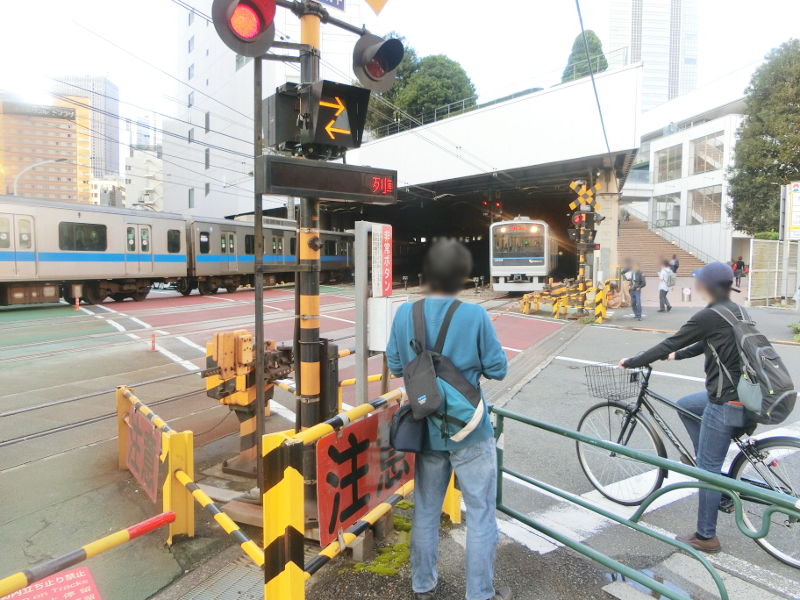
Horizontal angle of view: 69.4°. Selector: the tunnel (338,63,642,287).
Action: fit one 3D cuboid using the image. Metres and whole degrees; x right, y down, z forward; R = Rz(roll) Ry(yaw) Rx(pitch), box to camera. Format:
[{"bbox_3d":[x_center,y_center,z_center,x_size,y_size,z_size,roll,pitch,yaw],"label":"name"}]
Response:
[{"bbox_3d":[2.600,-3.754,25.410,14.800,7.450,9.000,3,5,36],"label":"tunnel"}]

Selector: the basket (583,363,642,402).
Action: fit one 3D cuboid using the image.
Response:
[{"bbox_3d":[1.460,0.557,3.898,0.340,0.220,0.260,-3,5,-38],"label":"basket"}]

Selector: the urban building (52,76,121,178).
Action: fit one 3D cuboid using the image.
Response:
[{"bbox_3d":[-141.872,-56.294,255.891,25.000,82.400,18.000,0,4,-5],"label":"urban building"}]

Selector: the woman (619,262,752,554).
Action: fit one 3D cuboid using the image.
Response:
[{"bbox_3d":[1.785,0.586,3.480,0.550,1.630,0.760,-3,5,-38],"label":"woman"}]

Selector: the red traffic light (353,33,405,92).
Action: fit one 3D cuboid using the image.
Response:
[{"bbox_3d":[-0.115,-1.468,3.556,0.360,0.360,0.320,-3,5,-43],"label":"red traffic light"}]

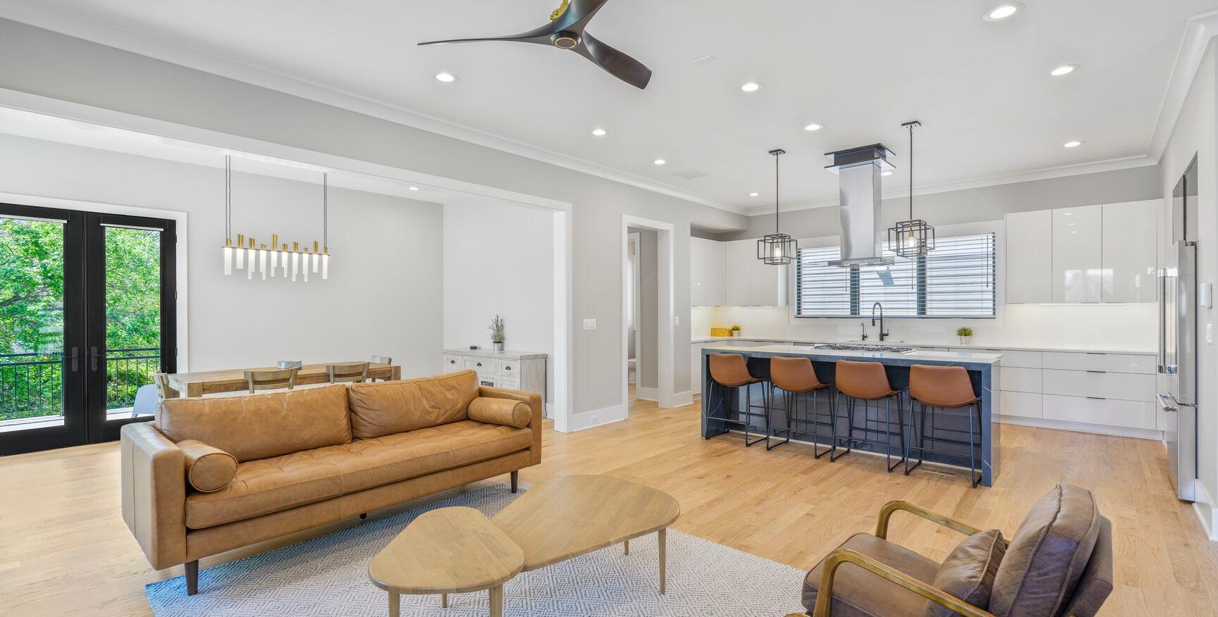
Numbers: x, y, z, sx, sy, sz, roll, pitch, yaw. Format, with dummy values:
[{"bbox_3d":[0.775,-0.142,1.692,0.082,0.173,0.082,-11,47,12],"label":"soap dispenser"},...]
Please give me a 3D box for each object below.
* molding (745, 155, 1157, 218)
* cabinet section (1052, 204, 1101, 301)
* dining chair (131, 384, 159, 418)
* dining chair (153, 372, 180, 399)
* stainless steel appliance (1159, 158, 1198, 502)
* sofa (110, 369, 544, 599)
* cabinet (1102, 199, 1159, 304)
[{"bbox_3d":[4.185,-1.623,7.556,4.900,0.100,0.105,0,0,42],"label":"molding"},{"bbox_3d":[5.255,-0.590,6.077,0.419,1.058,0.345,0,0,42],"label":"cabinet section"},{"bbox_3d":[-5.298,1.232,6.357,0.600,0.750,0.580,0,0,42],"label":"dining chair"},{"bbox_3d":[-3.572,0.920,4.600,0.460,0.850,0.530,0,0,42],"label":"dining chair"},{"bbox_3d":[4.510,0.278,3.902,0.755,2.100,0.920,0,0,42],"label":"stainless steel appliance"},{"bbox_3d":[-1.601,0.911,3.511,0.985,0.850,2.220,0,0,42],"label":"sofa"},{"bbox_3d":[5.750,-0.604,5.993,0.431,1.089,0.360,0,0,42],"label":"cabinet"}]

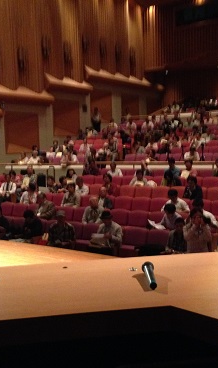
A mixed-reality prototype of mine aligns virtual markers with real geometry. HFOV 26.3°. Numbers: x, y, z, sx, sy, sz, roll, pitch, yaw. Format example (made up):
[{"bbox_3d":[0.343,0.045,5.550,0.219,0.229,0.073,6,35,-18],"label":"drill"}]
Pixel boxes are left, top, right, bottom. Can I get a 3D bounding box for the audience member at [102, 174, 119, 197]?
[{"bbox_3d":[-0.030,0.337,12.700,0.500,1.230,0.720,1,5,33],"label":"audience member"}]

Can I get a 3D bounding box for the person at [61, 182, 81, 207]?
[{"bbox_3d":[-1.064,0.592,12.225,0.520,1.220,0.720,0,4,24],"label":"person"}]

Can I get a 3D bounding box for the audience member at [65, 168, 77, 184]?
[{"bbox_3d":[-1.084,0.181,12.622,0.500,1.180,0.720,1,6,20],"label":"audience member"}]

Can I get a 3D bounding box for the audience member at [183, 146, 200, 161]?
[{"bbox_3d":[2.522,-0.543,14.329,0.520,1.200,0.720,2,7,25],"label":"audience member"}]

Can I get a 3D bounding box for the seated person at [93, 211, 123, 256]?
[{"bbox_3d":[-0.090,1.082,8.432,0.500,1.191,0.780,1,5,39],"label":"seated person"}]

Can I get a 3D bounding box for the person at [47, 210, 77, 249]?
[{"bbox_3d":[-0.990,1.093,9.185,0.500,1.123,0.750,0,4,30],"label":"person"}]

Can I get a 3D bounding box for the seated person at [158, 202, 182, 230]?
[{"bbox_3d":[1.087,0.926,8.629,0.480,1.100,0.780,1,5,39],"label":"seated person"}]

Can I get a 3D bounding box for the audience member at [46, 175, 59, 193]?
[{"bbox_3d":[-1.716,0.339,13.468,0.460,1.100,0.700,1,5,37],"label":"audience member"}]

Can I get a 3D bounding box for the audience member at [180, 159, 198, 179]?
[{"bbox_3d":[2.274,-0.125,13.508,0.520,1.160,0.720,1,5,32],"label":"audience member"}]

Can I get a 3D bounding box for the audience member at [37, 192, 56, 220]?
[{"bbox_3d":[-1.480,0.766,9.709,0.780,1.200,0.560,-7,9,-44],"label":"audience member"}]

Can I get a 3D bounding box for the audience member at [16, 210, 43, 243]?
[{"bbox_3d":[-1.552,1.078,8.730,0.560,1.150,0.800,3,7,35],"label":"audience member"}]

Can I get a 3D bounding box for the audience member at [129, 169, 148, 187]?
[{"bbox_3d":[0.746,0.162,12.715,0.480,1.100,0.720,0,4,30],"label":"audience member"}]

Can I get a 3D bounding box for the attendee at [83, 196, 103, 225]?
[{"bbox_3d":[-0.403,0.891,10.552,0.520,1.180,0.720,0,4,24],"label":"attendee"}]

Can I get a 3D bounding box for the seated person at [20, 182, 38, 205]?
[{"bbox_3d":[-2.264,0.570,13.081,0.500,1.210,0.720,0,4,24],"label":"seated person"}]

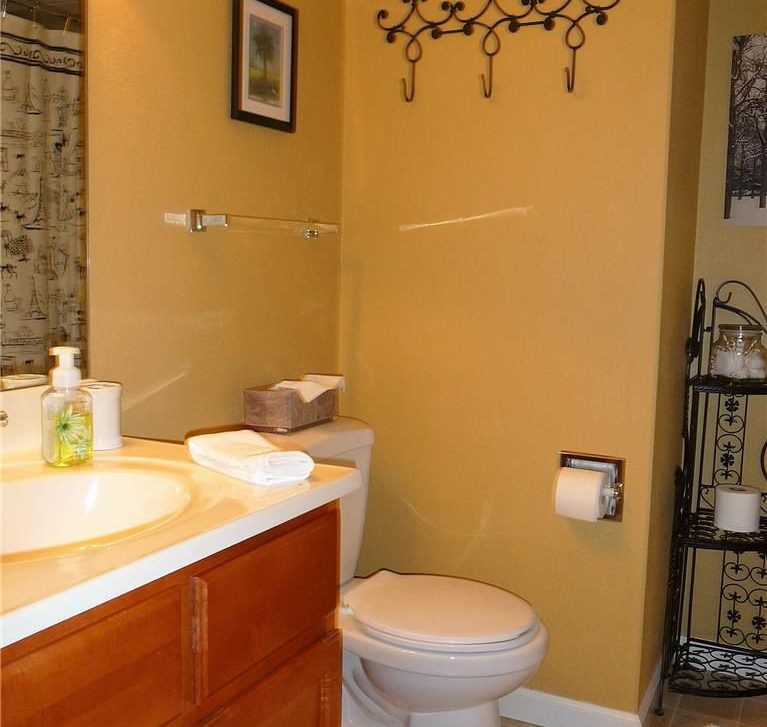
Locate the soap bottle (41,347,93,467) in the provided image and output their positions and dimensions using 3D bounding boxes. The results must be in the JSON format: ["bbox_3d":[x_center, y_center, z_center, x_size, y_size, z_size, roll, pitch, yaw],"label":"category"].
[{"bbox_3d":[-0.508,0.070,1.323,0.058,0.180,0.076,6,8,40],"label":"soap bottle"}]

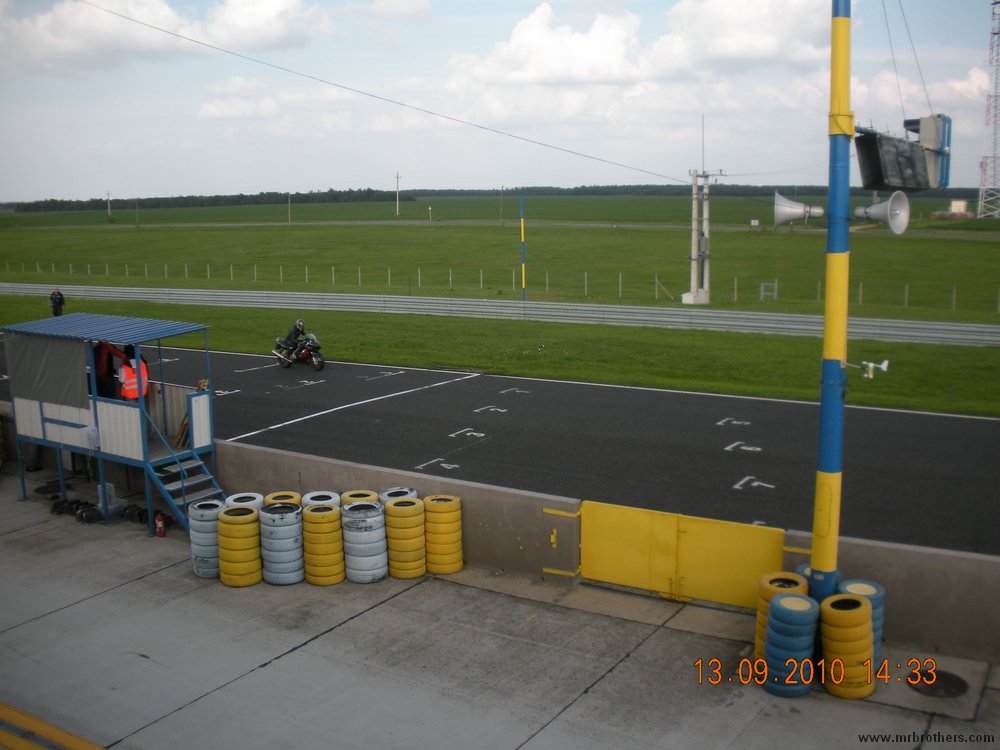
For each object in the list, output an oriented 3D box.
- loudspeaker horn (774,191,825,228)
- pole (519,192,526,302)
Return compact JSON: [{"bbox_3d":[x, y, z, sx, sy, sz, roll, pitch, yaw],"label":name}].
[{"bbox_3d":[3.330,-1.826,11.225,0.540,0.440,0.440,2,10,16],"label":"loudspeaker horn"},{"bbox_3d":[1.234,-6.404,52.898,0.180,6.200,0.180,-1,9,0],"label":"pole"}]

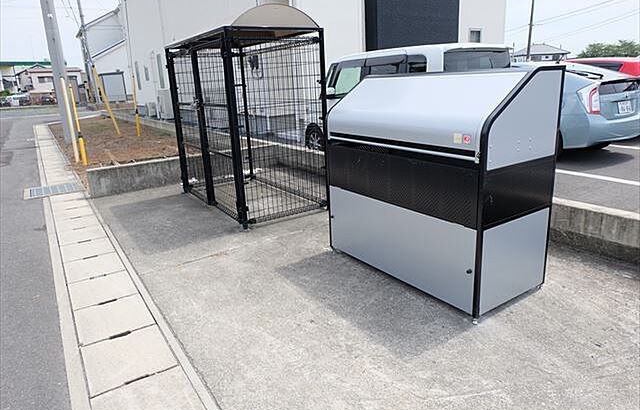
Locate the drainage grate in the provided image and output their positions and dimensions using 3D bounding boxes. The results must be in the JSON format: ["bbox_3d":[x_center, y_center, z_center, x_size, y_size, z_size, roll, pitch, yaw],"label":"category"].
[{"bbox_3d":[-4.071,-0.205,6.484,0.670,0.050,0.780,-13,18,-31],"label":"drainage grate"}]

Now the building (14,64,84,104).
[{"bbox_3d":[-46.215,-20.507,72.992,8.800,7.000,8.000,-12,18,-30],"label":"building"}]

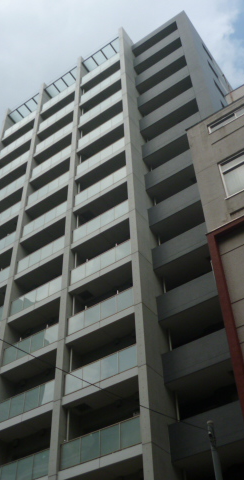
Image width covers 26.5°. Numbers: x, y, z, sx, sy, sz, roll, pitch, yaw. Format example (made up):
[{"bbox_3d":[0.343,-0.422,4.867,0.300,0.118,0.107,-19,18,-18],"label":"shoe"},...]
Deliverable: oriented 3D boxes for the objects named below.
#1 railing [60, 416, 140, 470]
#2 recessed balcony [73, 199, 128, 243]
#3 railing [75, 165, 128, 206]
[{"bbox_3d":[-0.797,7.507,19.030,3.730,1.021,0.080,-28,-51,23],"label":"railing"},{"bbox_3d":[-0.808,-0.440,27.140,3.720,1.400,1.200,-28,-51,23],"label":"recessed balcony"},{"bbox_3d":[-1.235,-2.940,29.578,3.730,1.021,0.080,-28,-51,23],"label":"railing"}]

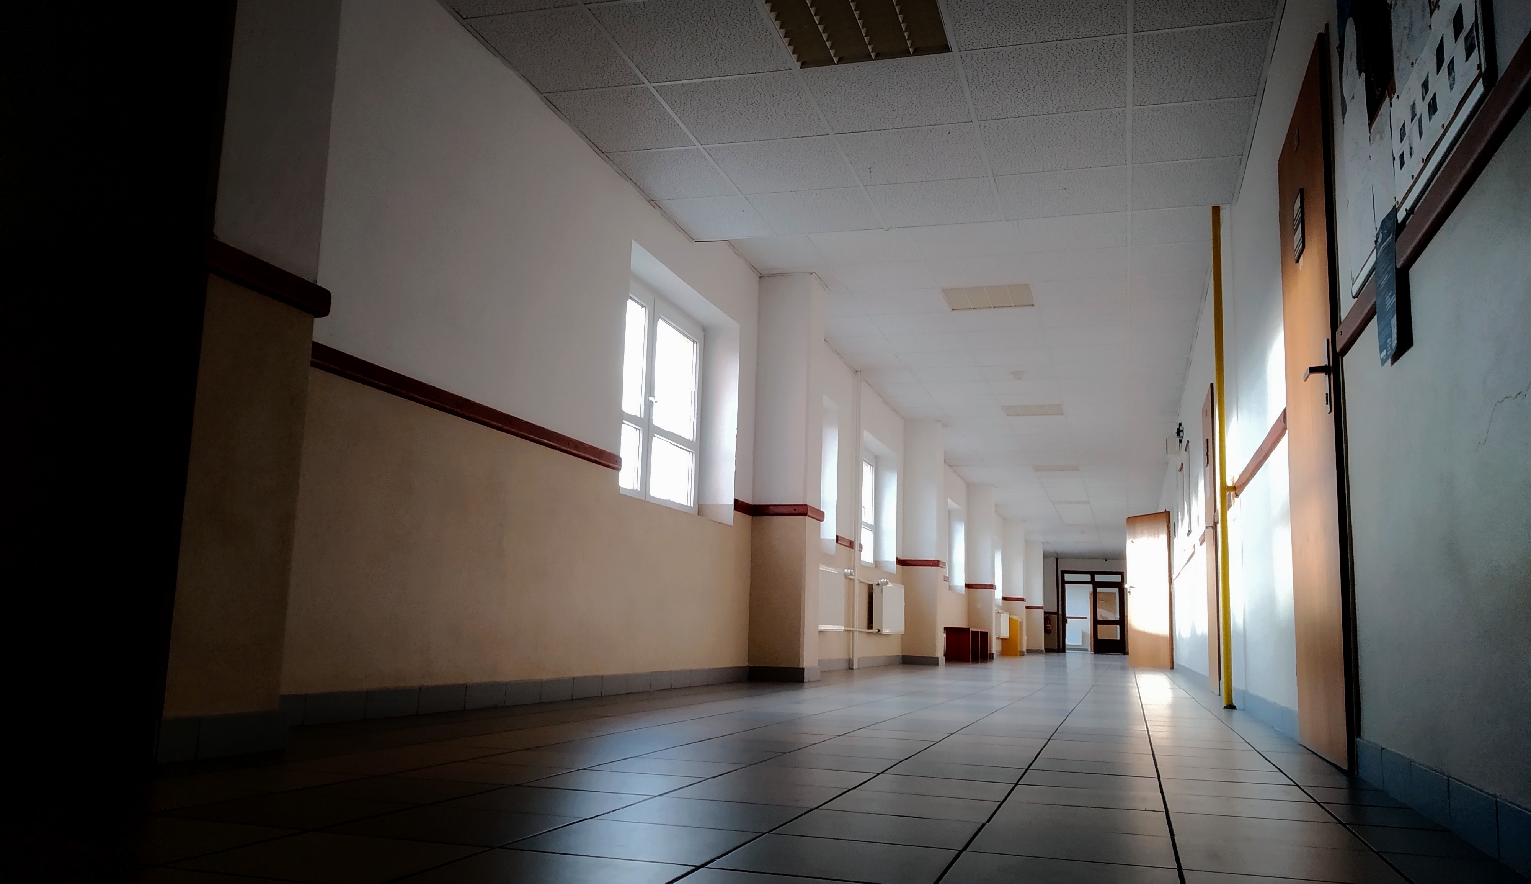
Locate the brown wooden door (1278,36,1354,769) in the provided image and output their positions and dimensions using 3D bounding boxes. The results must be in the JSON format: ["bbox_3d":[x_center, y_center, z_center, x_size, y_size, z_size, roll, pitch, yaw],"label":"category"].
[{"bbox_3d":[1.671,-0.064,3.490,0.050,1.980,0.900,-1,-10,17],"label":"brown wooden door"}]

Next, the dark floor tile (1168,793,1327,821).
[{"bbox_3d":[0.935,0.718,2.240,0.298,0.010,0.293,-1,-10,17],"label":"dark floor tile"}]

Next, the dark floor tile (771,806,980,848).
[{"bbox_3d":[0.188,0.631,1.868,0.297,0.010,0.288,-1,-10,17],"label":"dark floor tile"}]

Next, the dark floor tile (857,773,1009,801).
[{"bbox_3d":[0.361,0.732,2.427,0.298,0.010,0.295,-1,-10,17],"label":"dark floor tile"}]

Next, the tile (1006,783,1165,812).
[{"bbox_3d":[0.638,0.713,2.294,0.293,0.010,0.285,-1,-10,17],"label":"tile"}]

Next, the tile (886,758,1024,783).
[{"bbox_3d":[0.441,0.766,2.651,0.293,0.010,0.285,-1,-10,17],"label":"tile"}]

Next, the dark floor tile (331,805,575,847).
[{"bbox_3d":[-0.473,0.594,1.773,0.297,0.010,0.288,-1,-10,17],"label":"dark floor tile"}]

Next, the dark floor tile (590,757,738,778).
[{"bbox_3d":[-0.216,0.739,2.592,0.297,0.010,0.288,-1,-10,17],"label":"dark floor tile"}]

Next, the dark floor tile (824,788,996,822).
[{"bbox_3d":[0.273,0.681,2.145,0.298,0.010,0.293,-1,-10,17],"label":"dark floor tile"}]

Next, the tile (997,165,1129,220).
[{"bbox_3d":[1.495,-1.251,5.777,0.620,0.016,0.612,-1,-10,17],"label":"tile"}]

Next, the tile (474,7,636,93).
[{"bbox_3d":[-0.774,-1.481,4.360,0.456,0.017,0.580,-1,-11,17],"label":"tile"}]

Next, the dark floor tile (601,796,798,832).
[{"bbox_3d":[-0.096,0.629,1.932,0.293,0.010,0.285,-1,-10,17],"label":"dark floor tile"}]

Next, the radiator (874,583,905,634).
[{"bbox_3d":[1.354,1.831,12.536,0.100,0.520,1.250,-1,-10,17],"label":"radiator"}]

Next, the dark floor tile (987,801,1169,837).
[{"bbox_3d":[0.562,0.675,2.057,0.298,0.010,0.293,-1,-10,17],"label":"dark floor tile"}]

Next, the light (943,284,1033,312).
[{"bbox_3d":[1.613,-1.048,8.269,0.600,0.040,0.570,-1,-10,17],"label":"light"}]

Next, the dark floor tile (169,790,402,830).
[{"bbox_3d":[-0.760,0.599,1.862,0.297,0.010,0.288,-1,-10,17],"label":"dark floor tile"}]

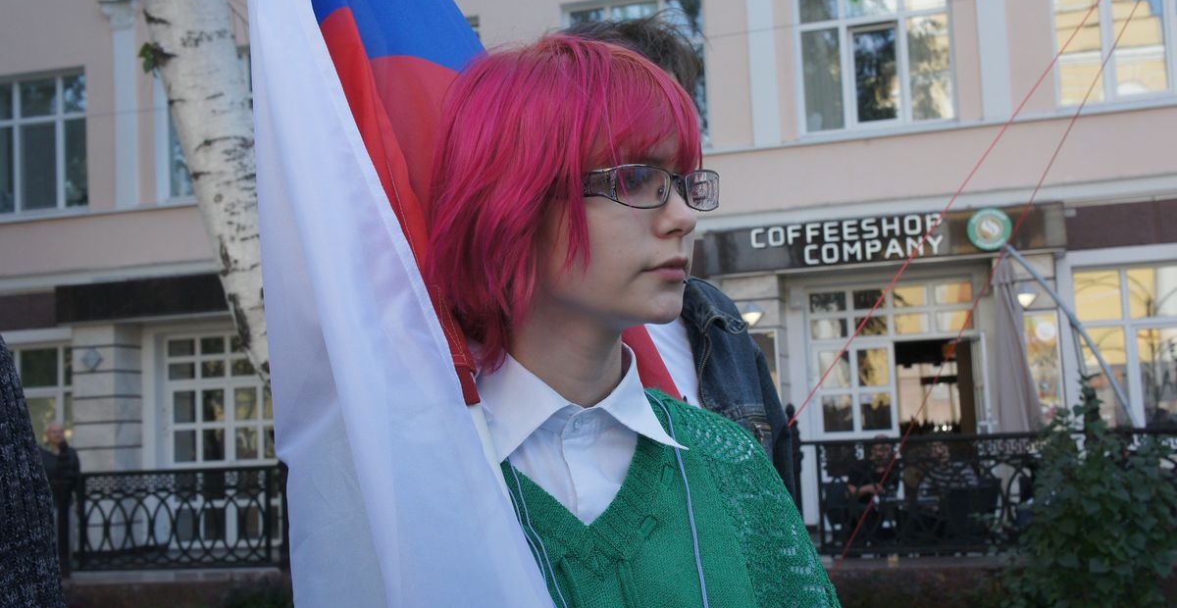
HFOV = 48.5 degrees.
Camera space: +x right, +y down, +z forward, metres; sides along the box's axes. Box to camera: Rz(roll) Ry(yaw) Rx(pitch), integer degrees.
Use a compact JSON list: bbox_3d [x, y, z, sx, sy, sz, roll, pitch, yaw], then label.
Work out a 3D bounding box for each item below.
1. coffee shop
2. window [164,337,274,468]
[{"bbox_3d":[3.553,0.809,15.347,4.013,3.488,1.100,-4,-6,15],"label":"coffee shop"},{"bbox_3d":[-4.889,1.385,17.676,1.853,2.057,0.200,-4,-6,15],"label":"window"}]

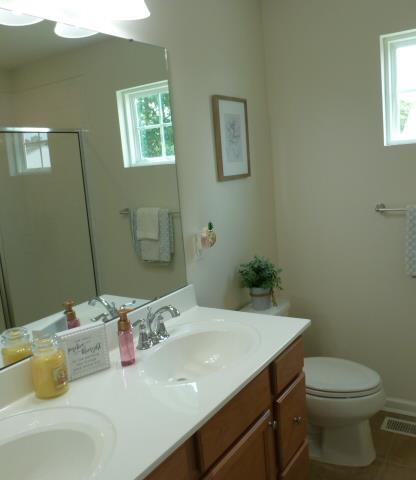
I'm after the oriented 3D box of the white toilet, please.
[{"bbox_3d":[0.561,0.743,2.389,0.740,0.740,0.430,1,10,33],"label":"white toilet"}]

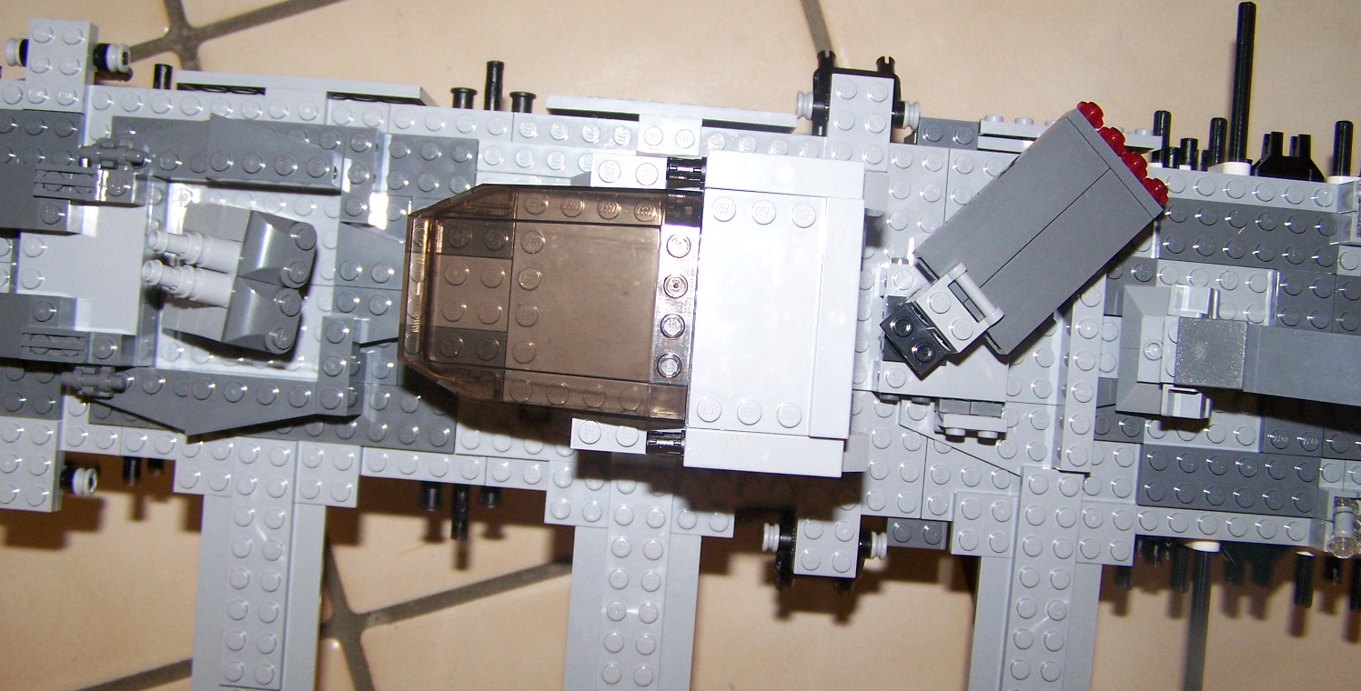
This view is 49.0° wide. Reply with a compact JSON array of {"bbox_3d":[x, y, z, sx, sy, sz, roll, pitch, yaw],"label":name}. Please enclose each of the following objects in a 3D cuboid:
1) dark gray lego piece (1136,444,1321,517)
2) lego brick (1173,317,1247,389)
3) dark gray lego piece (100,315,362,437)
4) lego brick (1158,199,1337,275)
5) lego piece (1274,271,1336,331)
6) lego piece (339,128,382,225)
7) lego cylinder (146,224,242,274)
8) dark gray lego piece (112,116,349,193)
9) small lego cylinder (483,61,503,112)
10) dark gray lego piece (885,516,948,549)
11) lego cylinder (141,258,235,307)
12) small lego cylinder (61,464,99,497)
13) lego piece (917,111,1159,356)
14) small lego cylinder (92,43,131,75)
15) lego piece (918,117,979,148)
[{"bbox_3d":[0.142,0.035,0.387,0.048,0.005,0.016,4,91,0],"label":"dark gray lego piece"},{"bbox_3d":[0.123,0.002,0.352,0.017,0.009,0.016,4,91,1],"label":"lego brick"},{"bbox_3d":[-0.112,0.007,0.369,0.065,0.015,0.032,4,91,1],"label":"dark gray lego piece"},{"bbox_3d":[0.147,-0.028,0.387,0.048,0.005,0.016,4,91,0],"label":"lego brick"},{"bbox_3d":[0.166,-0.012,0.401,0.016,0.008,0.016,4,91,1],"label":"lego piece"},{"bbox_3d":[-0.080,-0.042,0.376,0.008,0.011,0.024,4,91,0],"label":"lego piece"},{"bbox_3d":[-0.117,-0.023,0.361,0.021,0.008,0.008,12,91,-34],"label":"lego cylinder"},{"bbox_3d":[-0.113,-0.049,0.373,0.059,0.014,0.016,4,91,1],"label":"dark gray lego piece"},{"bbox_3d":[-0.049,-0.067,0.391,0.005,0.005,0.015,4,91,1],"label":"small lego cylinder"},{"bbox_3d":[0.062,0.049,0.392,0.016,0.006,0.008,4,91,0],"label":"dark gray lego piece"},{"bbox_3d":[-0.118,-0.015,0.361,0.021,0.008,0.008,14,91,-32],"label":"lego cylinder"},{"bbox_3d":[-0.161,0.036,0.400,0.009,0.008,0.008,4,91,1],"label":"small lego cylinder"},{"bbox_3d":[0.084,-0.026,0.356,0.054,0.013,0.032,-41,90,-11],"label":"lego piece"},{"bbox_3d":[-0.149,-0.075,0.391,0.009,0.007,0.007,4,91,0],"label":"small lego cylinder"},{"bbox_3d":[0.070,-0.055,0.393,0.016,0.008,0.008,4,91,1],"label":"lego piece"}]

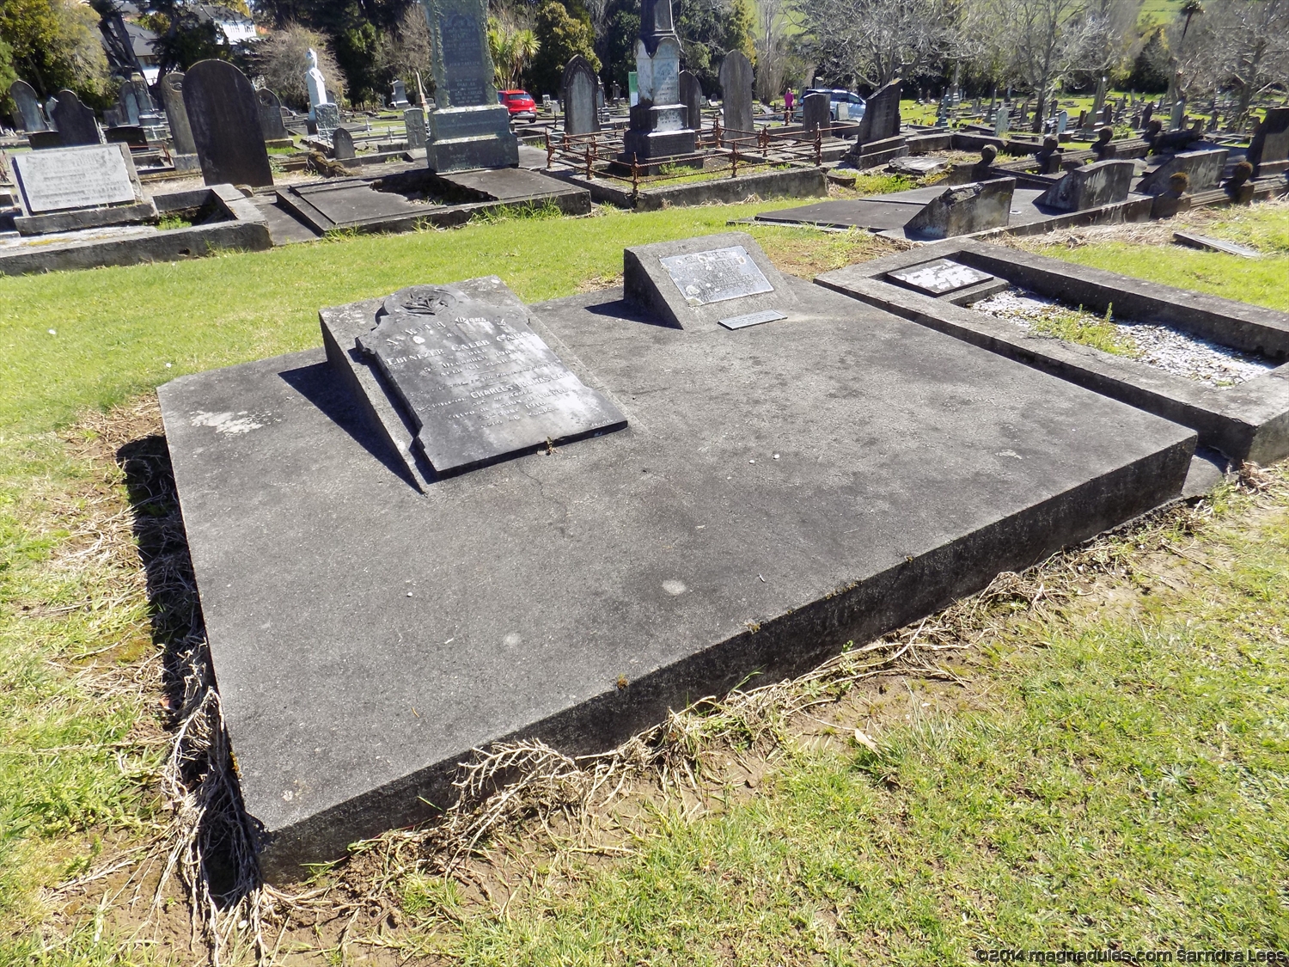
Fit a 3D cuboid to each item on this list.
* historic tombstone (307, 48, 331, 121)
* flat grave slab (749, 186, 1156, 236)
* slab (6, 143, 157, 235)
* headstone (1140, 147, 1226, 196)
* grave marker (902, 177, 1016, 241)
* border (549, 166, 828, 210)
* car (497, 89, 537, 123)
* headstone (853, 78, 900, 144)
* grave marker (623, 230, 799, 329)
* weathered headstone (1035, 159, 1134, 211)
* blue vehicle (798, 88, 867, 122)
[{"bbox_3d":[-9.699,-11.888,25.500,0.520,1.850,0.450,-11,29,-17],"label":"historic tombstone"},{"bbox_3d":[2.514,-2.257,7.033,2.650,0.120,1.650,-17,32,-25],"label":"flat grave slab"},{"bbox_3d":[-4.407,-2.304,6.675,0.930,0.510,0.500,-16,31,-26],"label":"slab"},{"bbox_3d":[4.599,-2.723,7.412,0.620,0.380,0.450,-17,32,-25],"label":"headstone"},{"bbox_3d":[2.265,-2.006,6.133,0.640,0.330,0.400,-17,32,-25],"label":"grave marker"},{"bbox_3d":[0.378,-3.066,8.638,2.200,0.180,1.900,-17,32,-25],"label":"border"},{"bbox_3d":[-7.381,-19.815,45.000,1.720,1.520,4.200,-19,32,-30],"label":"car"},{"bbox_3d":[2.539,-4.105,9.458,0.540,0.600,0.150,-21,33,-32],"label":"headstone"},{"bbox_3d":[0.303,-0.985,4.067,0.640,0.250,0.520,-18,34,-25],"label":"grave marker"},{"bbox_3d":[3.472,-2.396,6.794,0.600,0.300,0.420,-17,32,-25],"label":"weathered headstone"},{"bbox_3d":[10.859,-20.751,47.000,4.600,1.520,1.780,-16,31,-26],"label":"blue vehicle"}]

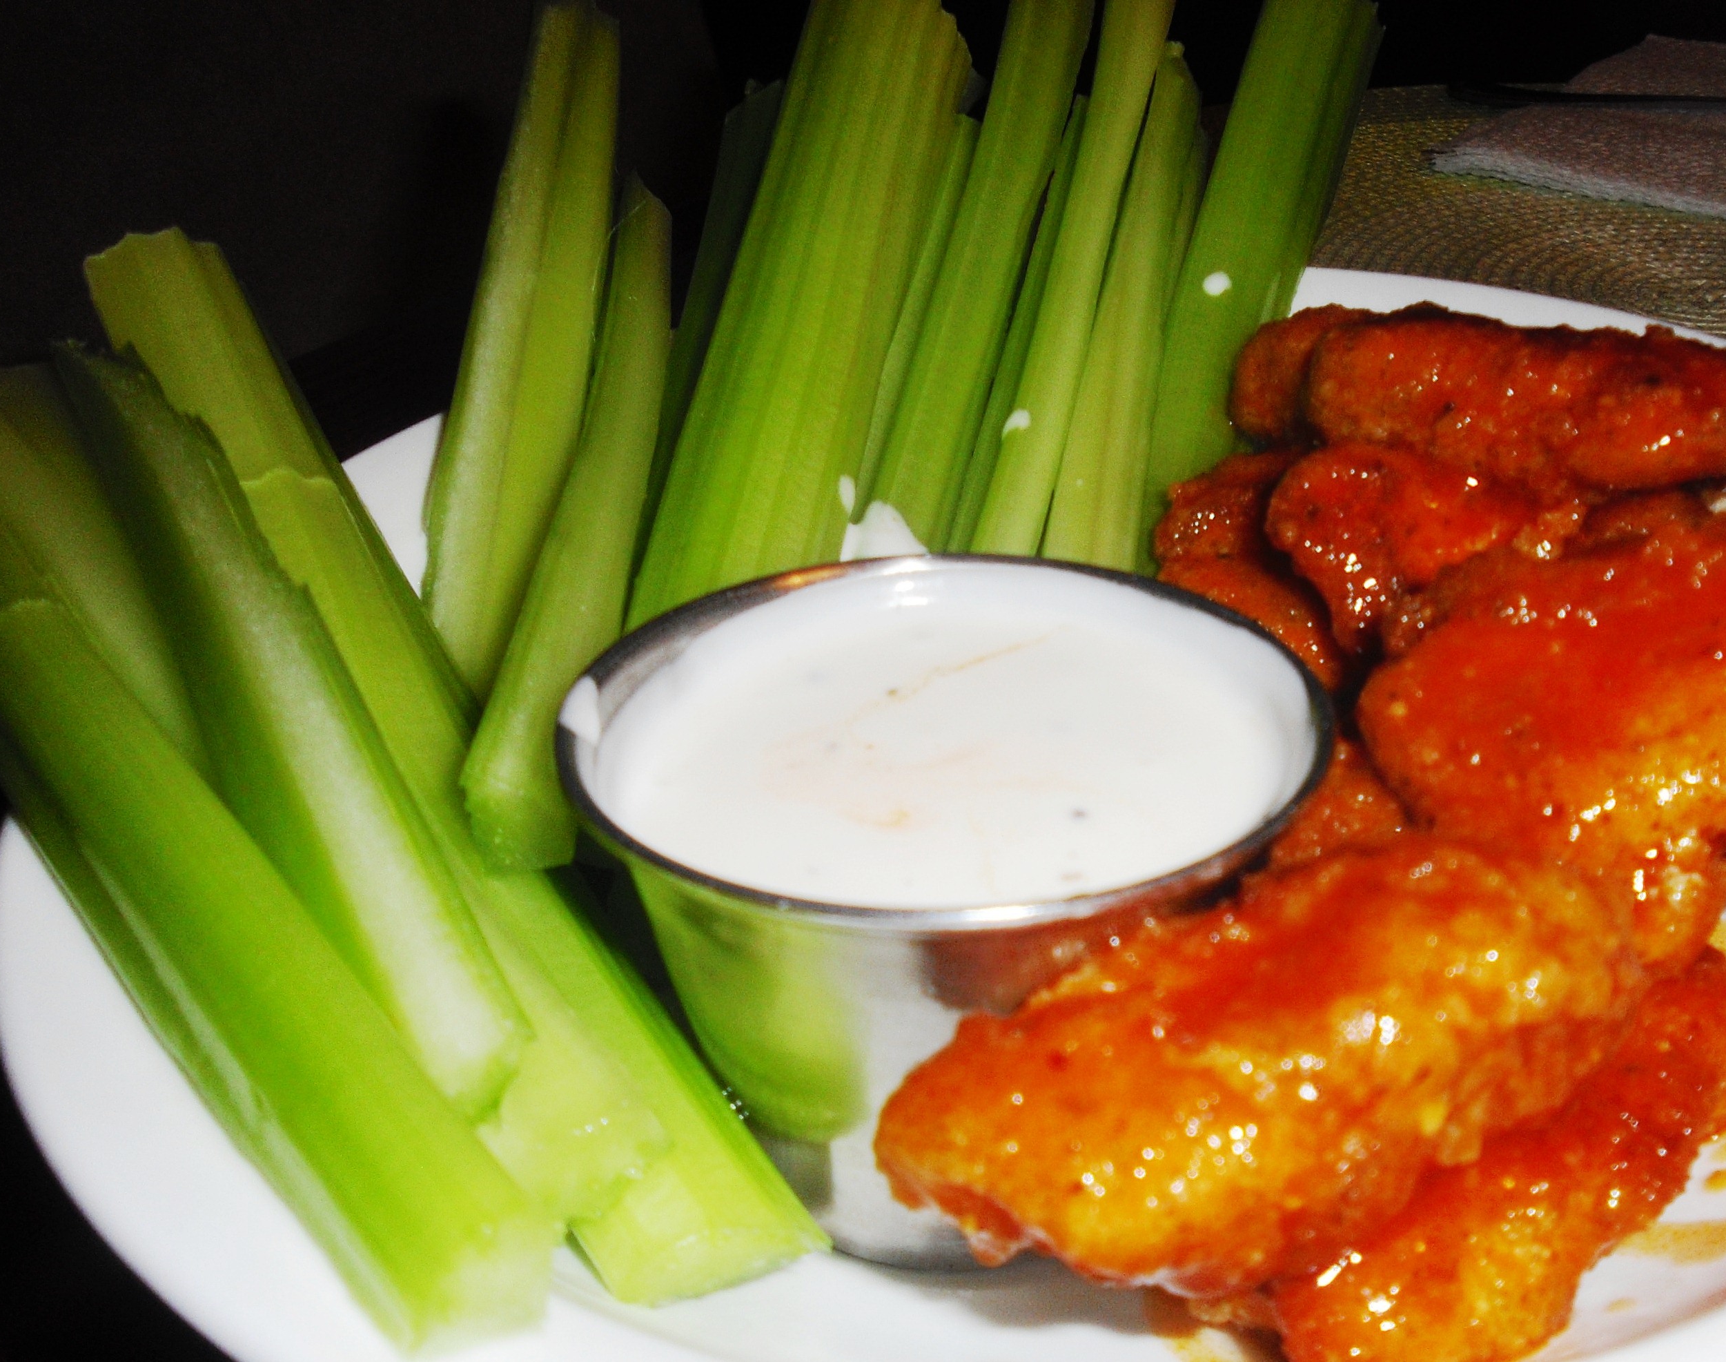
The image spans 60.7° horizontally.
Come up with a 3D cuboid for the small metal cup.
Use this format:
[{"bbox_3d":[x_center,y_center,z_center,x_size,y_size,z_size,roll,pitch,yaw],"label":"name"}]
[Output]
[{"bbox_3d":[0.007,0.022,0.133,0.062,0.045,0.062,-2,27,1],"label":"small metal cup"}]

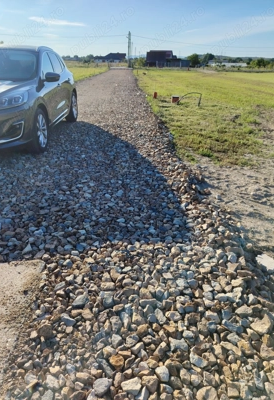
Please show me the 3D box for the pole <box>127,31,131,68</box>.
[{"bbox_3d":[-1.905,-39.961,73.939,0.550,8.655,0.450,0,26,0],"label":"pole"}]

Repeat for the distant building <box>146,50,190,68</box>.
[{"bbox_3d":[10.770,-48.740,95.792,14.570,4.906,9.000,3,27,5],"label":"distant building"}]

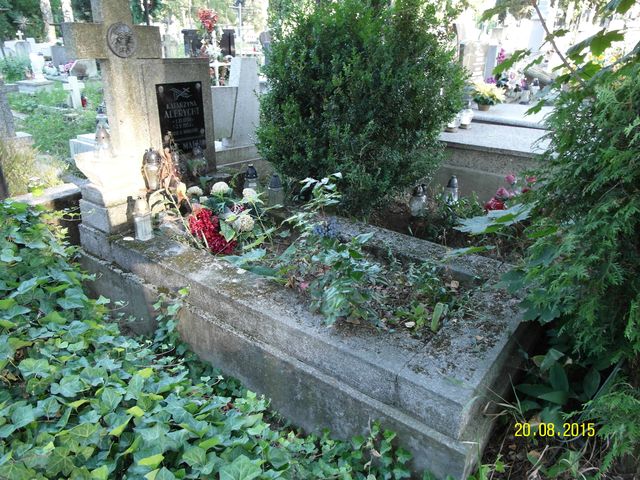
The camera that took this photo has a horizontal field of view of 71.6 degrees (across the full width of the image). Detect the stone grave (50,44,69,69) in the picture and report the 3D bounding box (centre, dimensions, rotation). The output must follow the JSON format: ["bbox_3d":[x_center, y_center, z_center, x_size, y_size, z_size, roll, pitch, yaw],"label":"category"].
[{"bbox_3d":[-9.800,-6.833,16.659,0.280,0.900,0.580,17,28,34],"label":"stone grave"}]

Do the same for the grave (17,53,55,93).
[{"bbox_3d":[-7.554,-4.442,11.802,0.750,0.950,0.700,17,28,34],"label":"grave"}]

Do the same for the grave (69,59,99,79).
[{"bbox_3d":[-8.449,-6.104,15.885,0.400,0.680,0.900,17,28,34],"label":"grave"}]

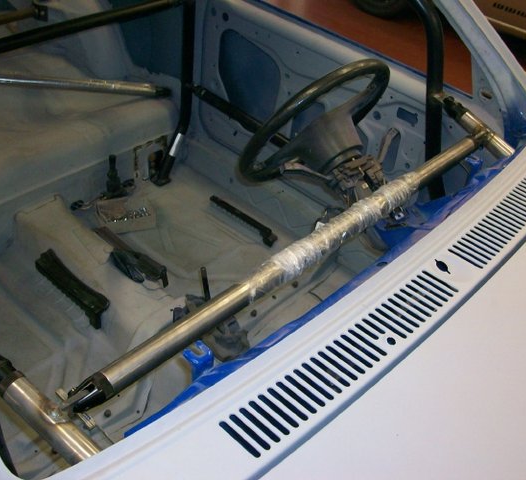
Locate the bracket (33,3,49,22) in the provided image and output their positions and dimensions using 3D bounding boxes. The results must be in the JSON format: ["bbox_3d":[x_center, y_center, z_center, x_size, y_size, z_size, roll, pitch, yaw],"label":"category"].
[{"bbox_3d":[-0.881,-0.905,2.500,0.038,0.064,0.042,33,47,32],"label":"bracket"}]

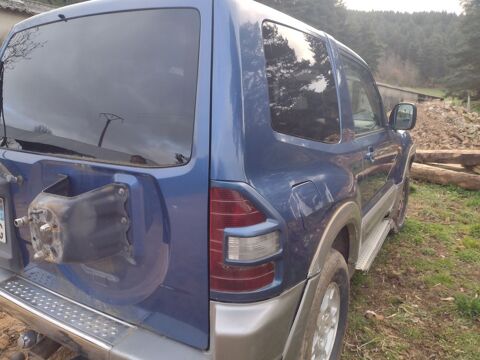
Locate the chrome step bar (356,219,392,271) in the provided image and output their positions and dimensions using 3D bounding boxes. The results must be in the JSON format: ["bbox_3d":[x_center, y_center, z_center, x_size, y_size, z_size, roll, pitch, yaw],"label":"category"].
[{"bbox_3d":[0.961,0.419,2.725,0.148,0.055,1.140,7,13,30],"label":"chrome step bar"}]

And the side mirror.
[{"bbox_3d":[1.356,-0.523,3.109,0.215,0.220,0.130,7,13,30],"label":"side mirror"}]

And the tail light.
[{"bbox_3d":[0.021,0.190,1.219,0.175,0.348,0.170,7,13,30],"label":"tail light"}]

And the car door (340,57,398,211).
[{"bbox_3d":[0.991,-0.334,2.798,0.250,1.090,1.370,7,13,30],"label":"car door"}]

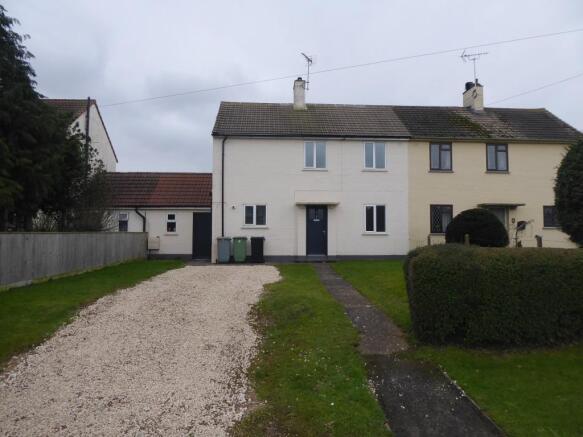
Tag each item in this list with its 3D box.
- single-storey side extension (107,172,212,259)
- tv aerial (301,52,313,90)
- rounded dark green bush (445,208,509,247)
[{"bbox_3d":[-6.450,-0.160,20.050,6.000,4.300,4.700,0,-2,-3],"label":"single-storey side extension"},{"bbox_3d":[0.760,-7.160,19.800,0.420,1.650,1.200,0,-1,27],"label":"tv aerial"},{"bbox_3d":[6.600,0.690,14.500,2.100,2.080,2.100,0,-1,-4],"label":"rounded dark green bush"}]

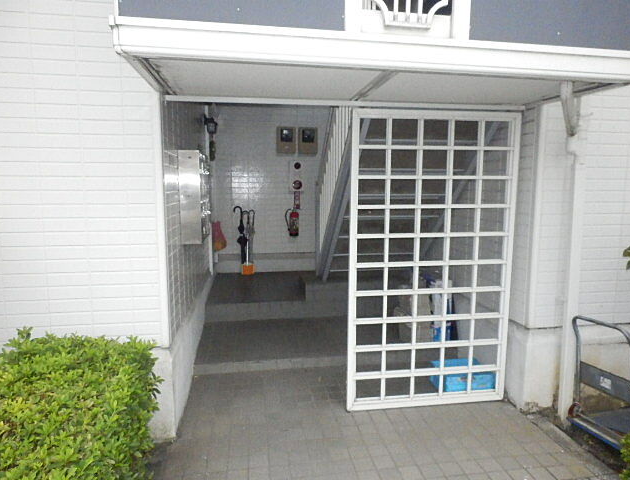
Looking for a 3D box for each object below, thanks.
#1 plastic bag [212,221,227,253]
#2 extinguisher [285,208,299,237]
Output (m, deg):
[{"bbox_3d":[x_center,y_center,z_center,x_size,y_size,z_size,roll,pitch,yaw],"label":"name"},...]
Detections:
[{"bbox_3d":[-1.354,-0.045,6.311,0.200,0.450,0.230,-1,6,-7],"label":"plastic bag"},{"bbox_3d":[-0.345,-0.268,6.804,0.210,0.450,0.140,-1,6,-7],"label":"extinguisher"}]

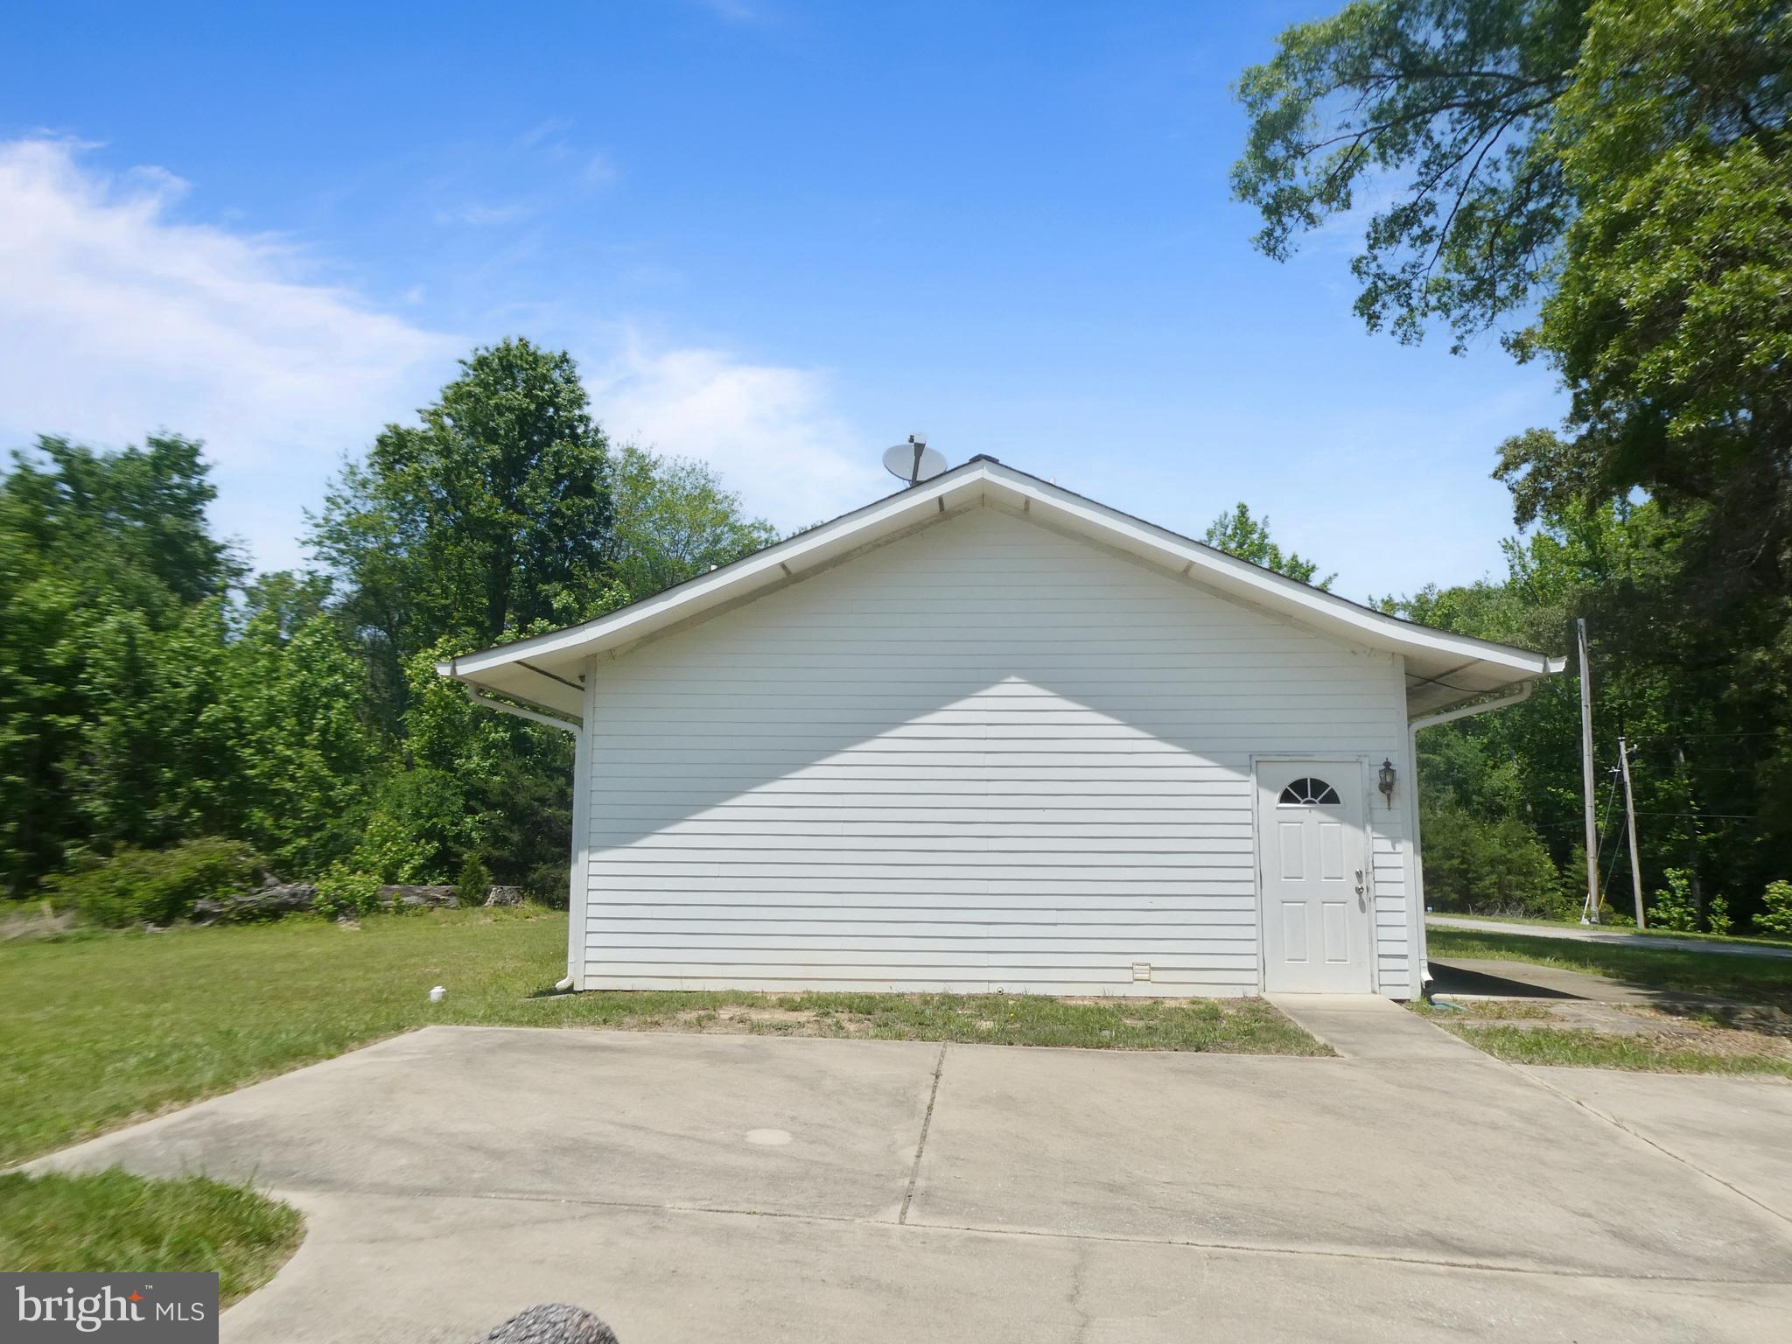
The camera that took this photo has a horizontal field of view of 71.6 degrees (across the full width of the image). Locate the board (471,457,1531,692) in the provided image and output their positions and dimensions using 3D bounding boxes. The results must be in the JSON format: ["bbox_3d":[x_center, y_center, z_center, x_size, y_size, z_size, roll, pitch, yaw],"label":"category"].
[{"bbox_3d":[0.805,-0.924,10.805,9.420,1.940,0.070,0,-6,3],"label":"board"}]

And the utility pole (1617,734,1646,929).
[{"bbox_3d":[23.921,5.226,40.384,0.220,6.139,0.220,-6,-8,30],"label":"utility pole"}]

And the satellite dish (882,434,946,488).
[{"bbox_3d":[0.176,-1.979,11.987,0.600,0.560,0.550,0,-6,0],"label":"satellite dish"}]

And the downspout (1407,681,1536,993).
[{"bbox_3d":[5.119,1.428,10.962,1.080,2.700,0.100,0,-6,3],"label":"downspout"}]

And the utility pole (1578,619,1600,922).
[{"bbox_3d":[23.110,3.246,41.523,0.270,10.101,0.270,-3,-7,29],"label":"utility pole"}]

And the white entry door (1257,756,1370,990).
[{"bbox_3d":[3.696,1.808,10.971,0.920,2.030,0.050,0,-6,3],"label":"white entry door"}]

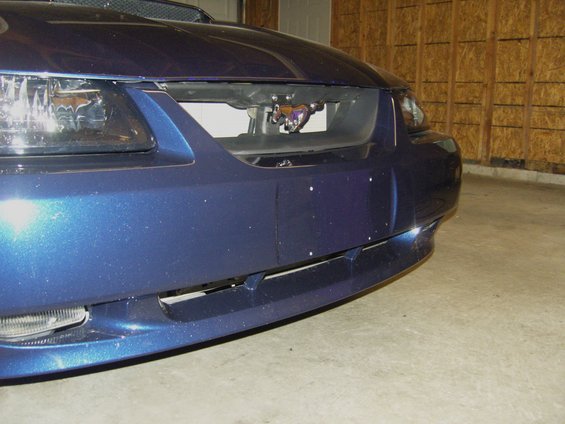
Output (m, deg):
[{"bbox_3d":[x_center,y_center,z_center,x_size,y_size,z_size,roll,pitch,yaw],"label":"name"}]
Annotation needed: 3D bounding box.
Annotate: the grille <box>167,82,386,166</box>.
[{"bbox_3d":[0.017,-0.181,1.134,0.600,0.160,0.150,-11,15,-43],"label":"grille"}]

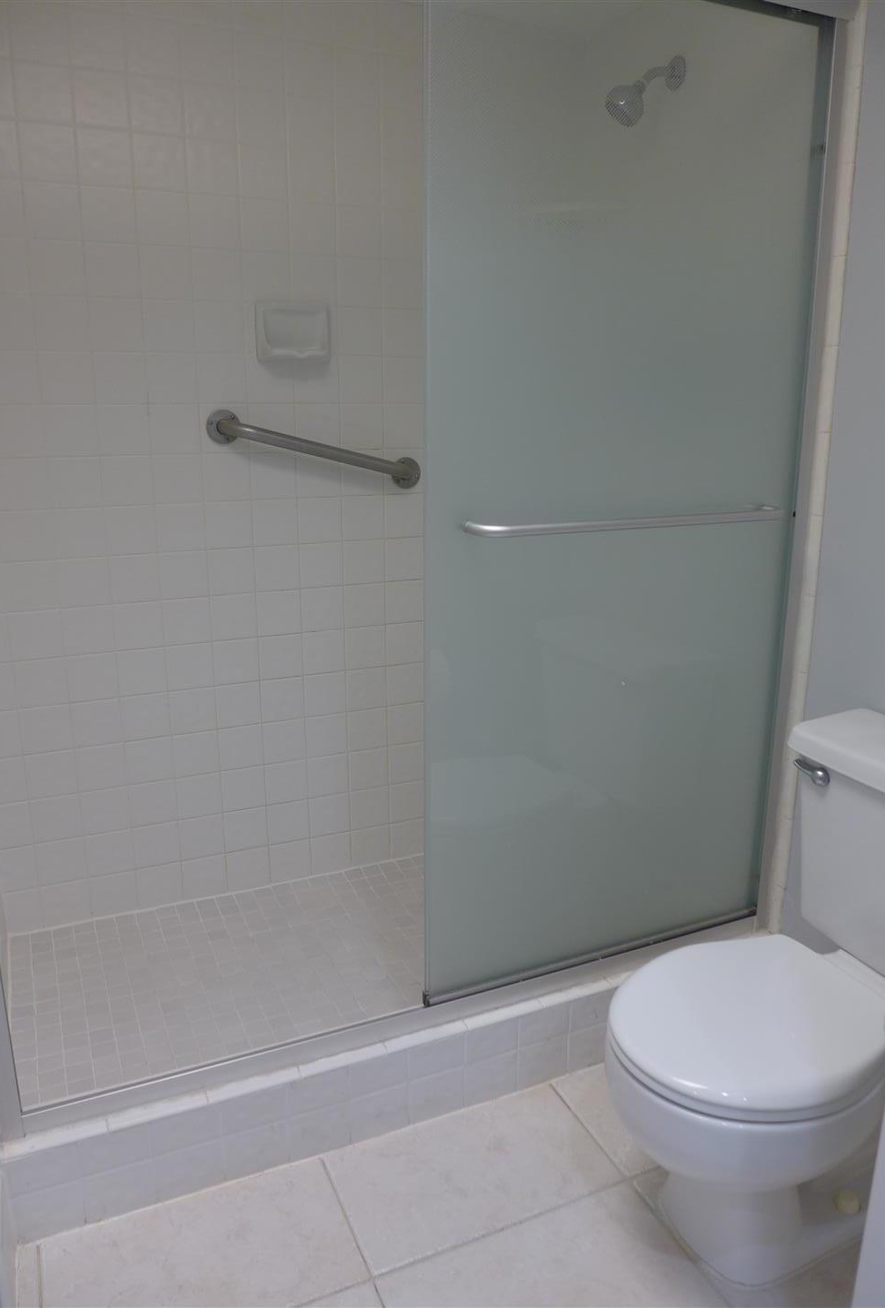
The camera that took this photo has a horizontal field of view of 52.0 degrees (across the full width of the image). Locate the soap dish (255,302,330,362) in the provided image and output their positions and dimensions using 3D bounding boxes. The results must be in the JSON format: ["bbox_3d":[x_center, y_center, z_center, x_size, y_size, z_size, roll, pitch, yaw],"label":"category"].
[{"bbox_3d":[-0.331,-0.728,2.054,0.168,0.123,0.050,-5,14,-23],"label":"soap dish"}]

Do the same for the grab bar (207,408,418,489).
[{"bbox_3d":[-0.280,-0.474,2.123,0.530,0.076,0.069,9,8,-25],"label":"grab bar"}]

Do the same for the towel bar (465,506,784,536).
[{"bbox_3d":[0.345,-0.229,1.569,0.648,0.020,0.059,-5,14,-23],"label":"towel bar"}]

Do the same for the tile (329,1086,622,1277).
[{"bbox_3d":[0.051,0.870,1.523,0.440,0.010,0.248,-6,14,-23],"label":"tile"}]

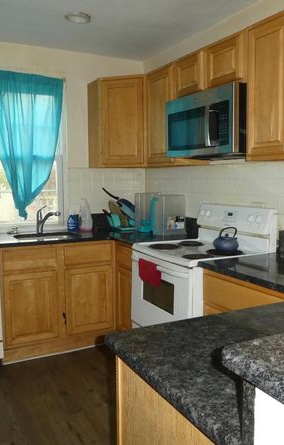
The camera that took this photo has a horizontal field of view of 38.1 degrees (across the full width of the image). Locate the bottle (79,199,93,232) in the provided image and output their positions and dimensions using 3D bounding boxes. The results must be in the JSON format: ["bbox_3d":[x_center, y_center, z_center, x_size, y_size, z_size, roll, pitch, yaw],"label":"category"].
[{"bbox_3d":[-0.493,-0.069,3.713,0.115,0.295,0.075,-2,7,-18],"label":"bottle"}]

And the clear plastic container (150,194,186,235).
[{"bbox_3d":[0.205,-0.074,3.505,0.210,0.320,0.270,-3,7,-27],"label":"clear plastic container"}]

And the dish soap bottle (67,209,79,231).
[{"bbox_3d":[-0.607,-0.016,3.665,0.100,0.210,0.065,-2,7,-18],"label":"dish soap bottle"}]

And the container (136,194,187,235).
[{"bbox_3d":[0.162,-0.082,3.577,0.220,0.330,0.470,-3,7,-27],"label":"container"}]

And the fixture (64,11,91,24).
[{"bbox_3d":[-0.450,-1.427,2.886,0.180,0.030,0.180,0,6,0],"label":"fixture"}]

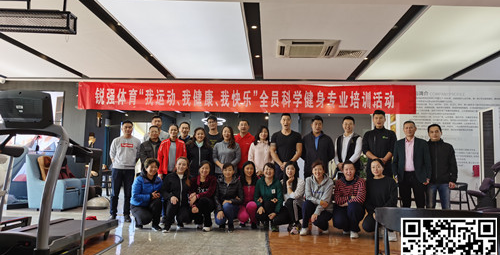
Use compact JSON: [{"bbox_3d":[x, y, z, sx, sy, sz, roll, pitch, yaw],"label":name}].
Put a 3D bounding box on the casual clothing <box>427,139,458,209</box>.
[{"bbox_3d":[2.959,0.834,5.995,0.500,1.340,0.310,-3,-7,23],"label":"casual clothing"}]

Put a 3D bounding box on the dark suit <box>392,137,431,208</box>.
[{"bbox_3d":[2.465,0.850,5.930,0.570,1.430,0.330,0,-6,14],"label":"dark suit"}]

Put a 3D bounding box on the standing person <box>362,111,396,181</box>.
[{"bbox_3d":[2.033,0.674,6.125,0.560,1.901,0.330,1,-6,8],"label":"standing person"}]

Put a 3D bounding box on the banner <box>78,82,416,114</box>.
[{"bbox_3d":[-0.060,-0.720,9.433,8.050,0.655,0.040,0,-6,2],"label":"banner"}]

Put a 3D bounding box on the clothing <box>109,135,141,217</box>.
[{"bbox_3d":[-2.150,0.840,6.681,0.530,1.410,0.310,2,-6,-7],"label":"clothing"}]

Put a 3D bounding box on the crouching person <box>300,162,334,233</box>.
[{"bbox_3d":[0.980,1.016,5.750,0.520,1.060,0.700,0,-6,11],"label":"crouching person"}]

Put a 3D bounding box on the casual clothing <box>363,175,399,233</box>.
[{"bbox_3d":[1.894,1.137,5.652,0.520,0.819,0.650,0,-6,12],"label":"casual clothing"}]

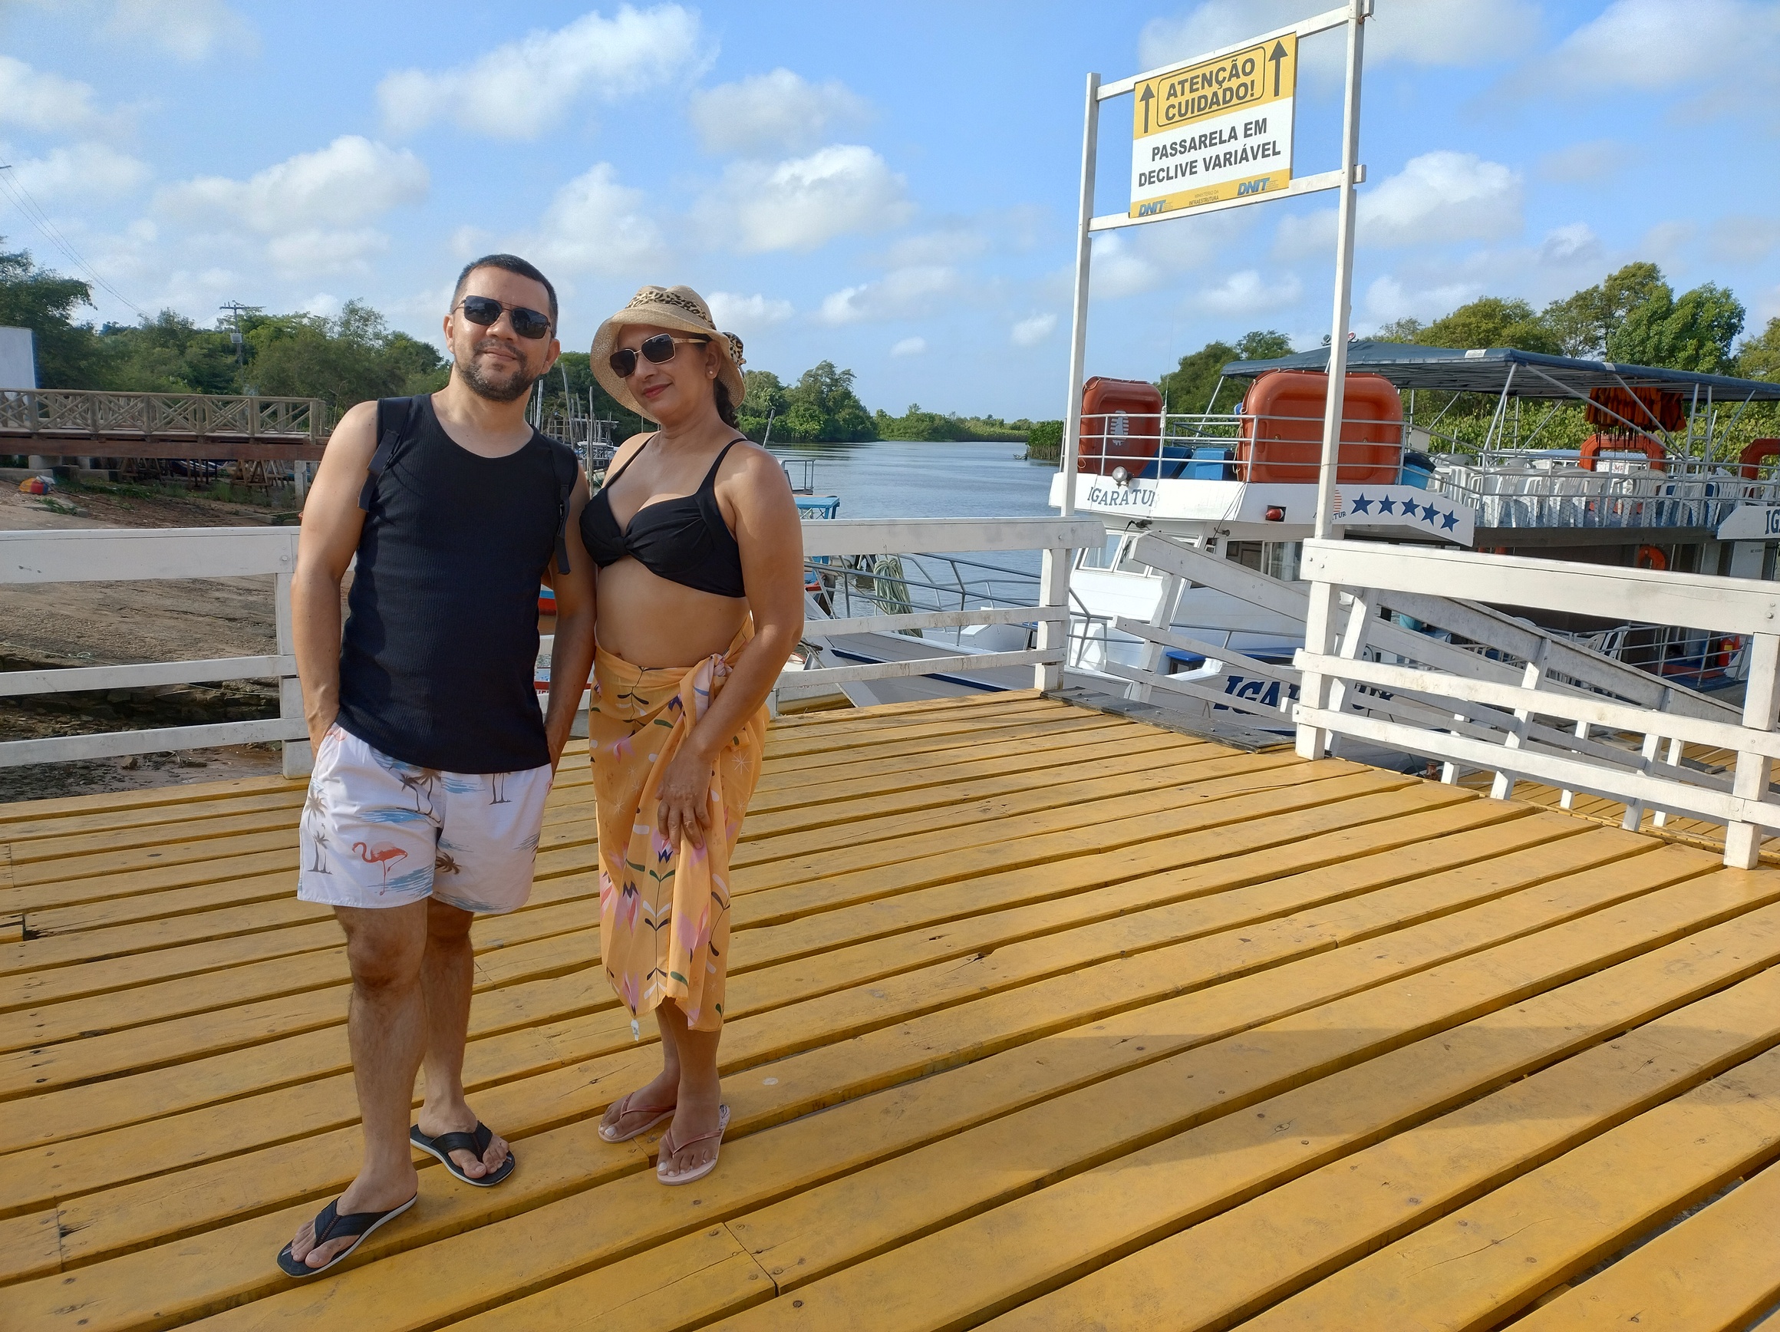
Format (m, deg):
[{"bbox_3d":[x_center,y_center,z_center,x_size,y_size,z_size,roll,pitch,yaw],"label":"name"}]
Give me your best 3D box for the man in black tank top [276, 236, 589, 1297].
[{"bbox_3d":[-0.812,0.142,2.322,0.560,1.710,0.430,-2,10,-17],"label":"man in black tank top"}]

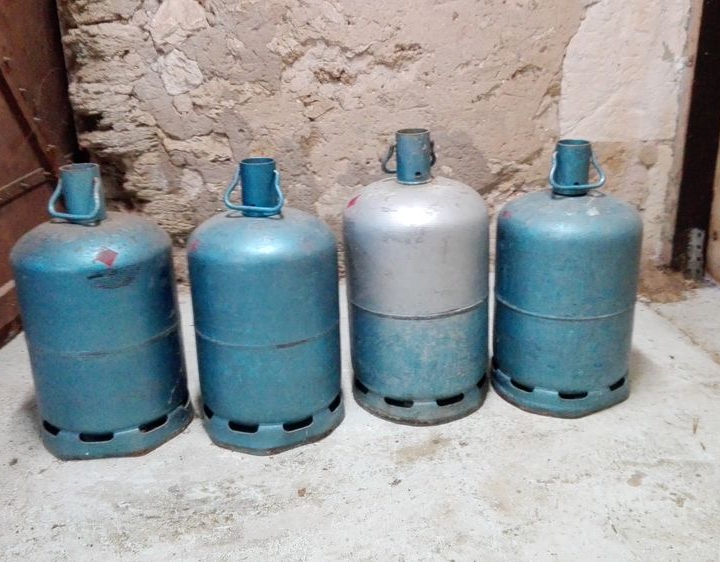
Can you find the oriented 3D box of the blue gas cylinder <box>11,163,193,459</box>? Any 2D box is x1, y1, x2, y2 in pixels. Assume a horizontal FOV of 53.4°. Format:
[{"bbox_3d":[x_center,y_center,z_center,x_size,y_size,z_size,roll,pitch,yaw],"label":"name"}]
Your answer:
[{"bbox_3d":[-0.544,0.047,1.508,0.316,0.575,0.316,-2,19,0],"label":"blue gas cylinder"}]

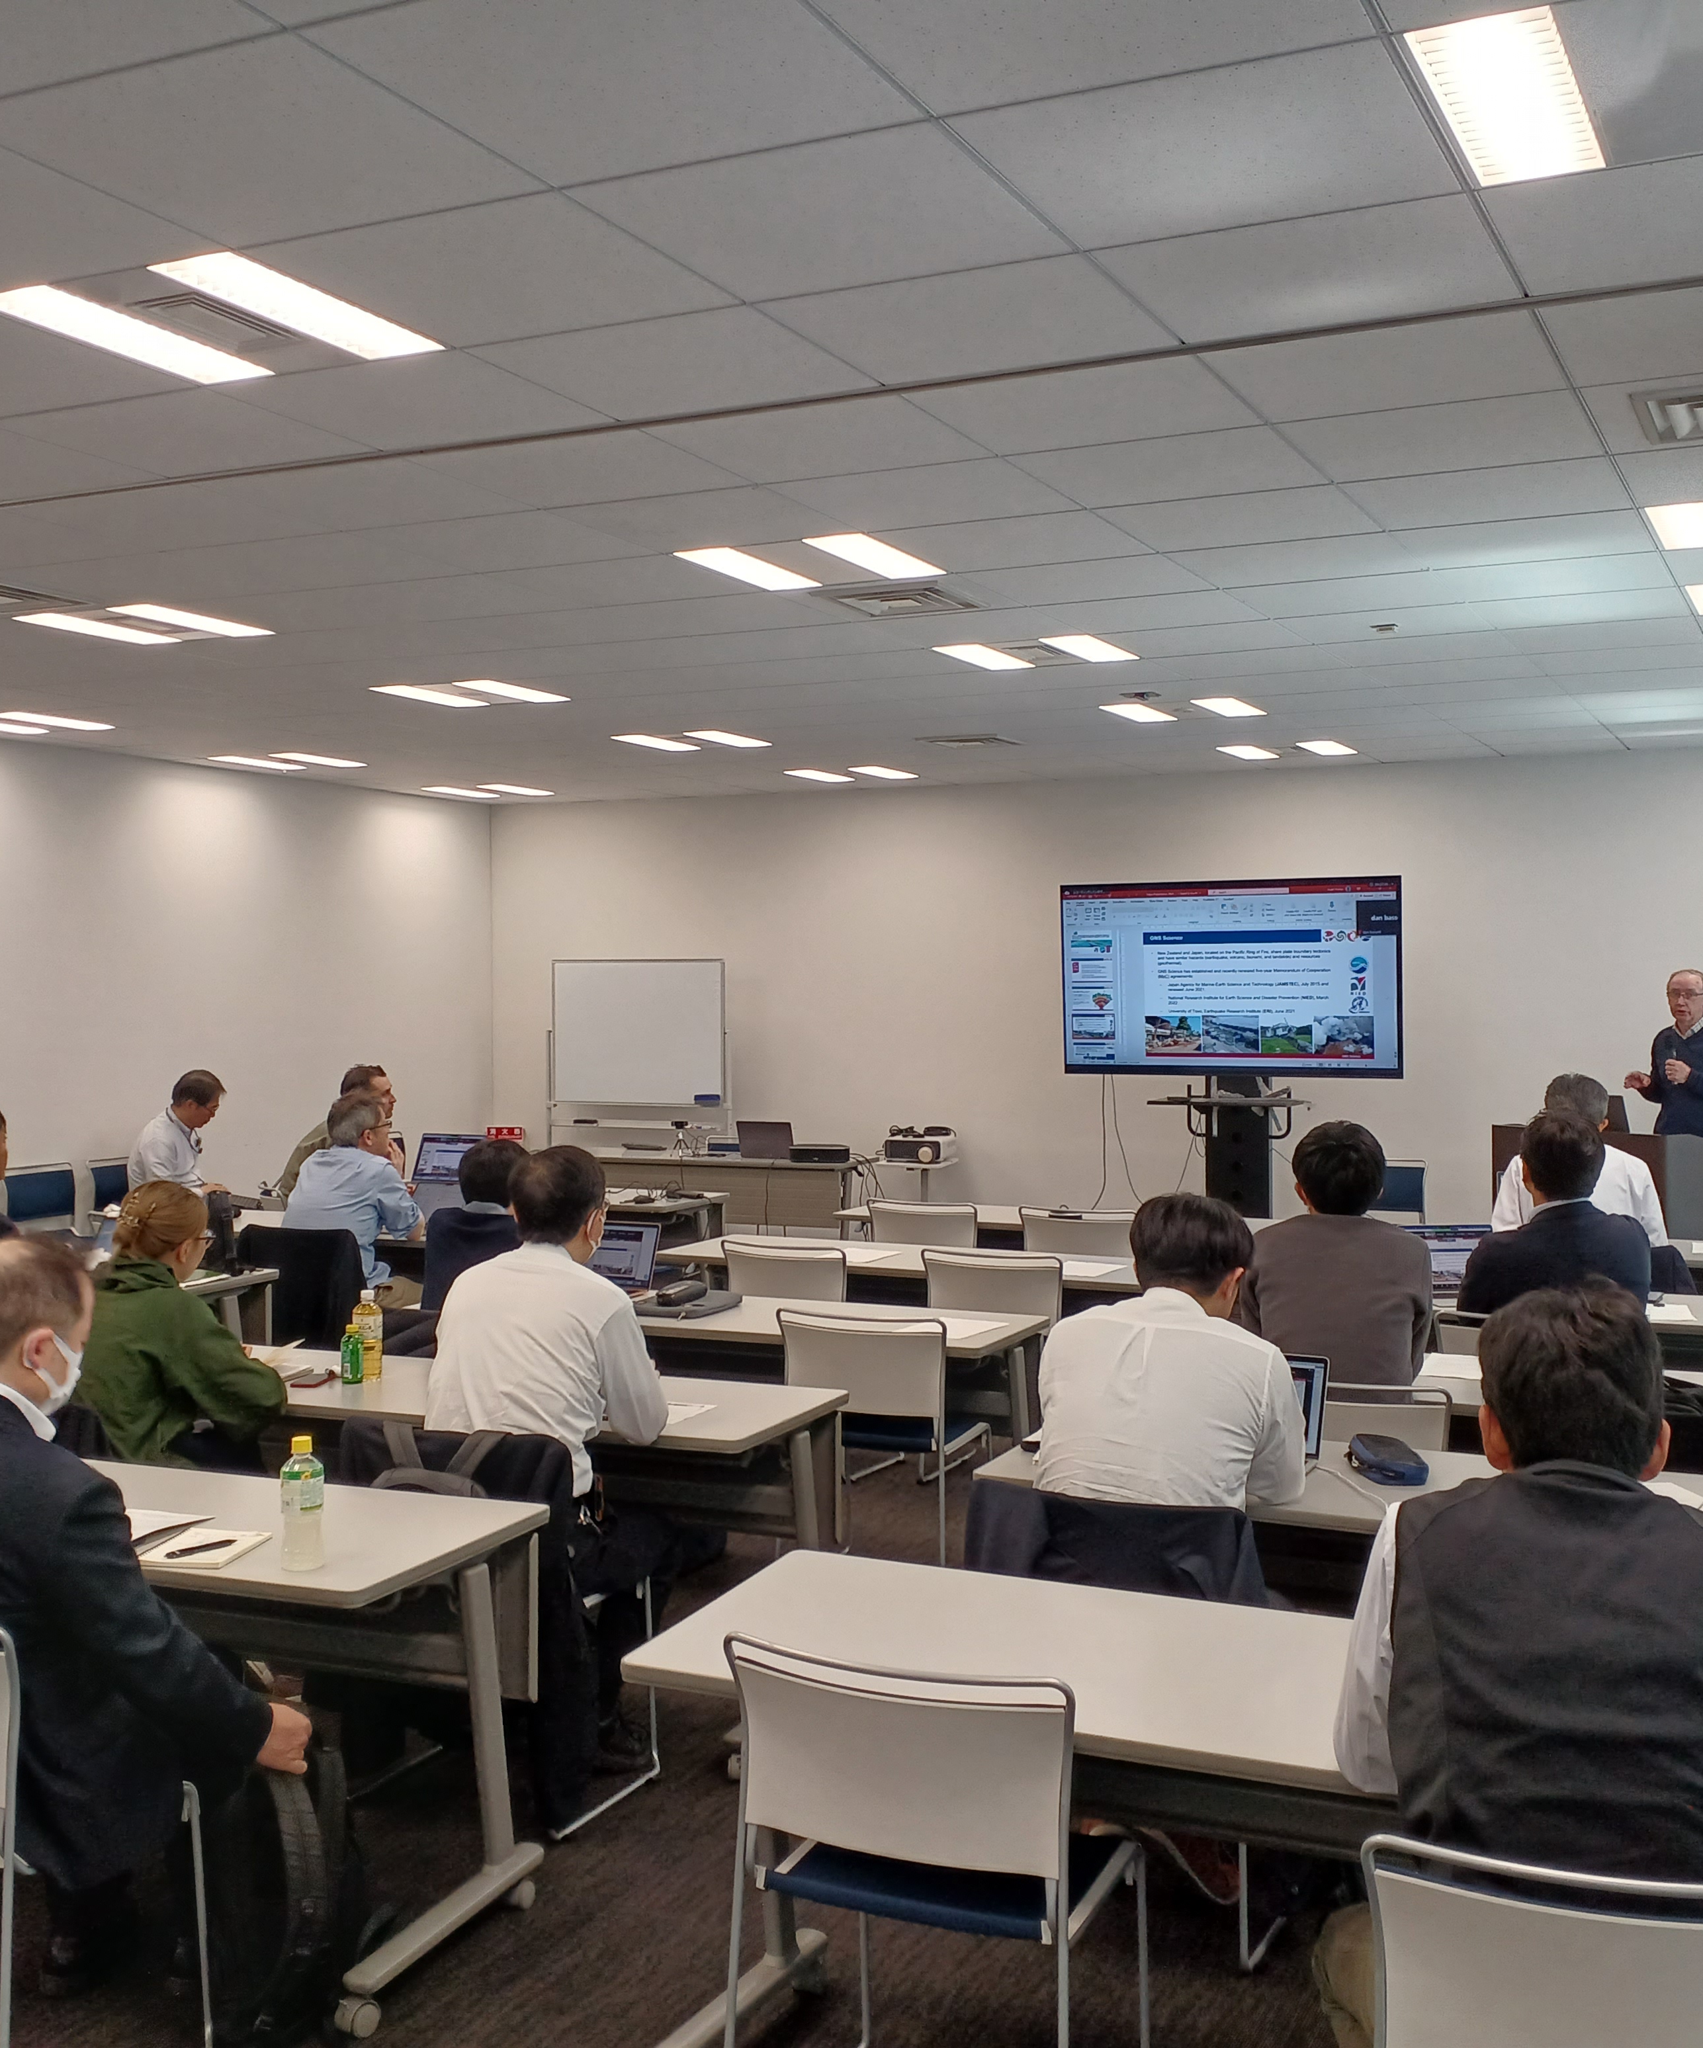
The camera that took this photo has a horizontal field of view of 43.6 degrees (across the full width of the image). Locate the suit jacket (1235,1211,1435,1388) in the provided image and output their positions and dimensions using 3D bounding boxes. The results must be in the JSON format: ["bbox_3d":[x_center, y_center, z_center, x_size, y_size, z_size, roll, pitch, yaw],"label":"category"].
[{"bbox_3d":[1.074,0.705,4.737,0.450,0.580,0.340,0,1,26],"label":"suit jacket"}]

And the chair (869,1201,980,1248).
[{"bbox_3d":[0.373,1.101,8.552,0.490,0.765,0.490,0,1,26],"label":"chair"}]

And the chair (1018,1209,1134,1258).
[{"bbox_3d":[0.959,1.104,8.308,0.490,0.765,0.490,0,1,26],"label":"chair"}]

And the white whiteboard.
[{"bbox_3d":[-1.305,0.052,13.033,1.230,0.905,0.050,0,1,26],"label":"white whiteboard"}]

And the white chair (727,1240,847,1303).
[{"bbox_3d":[-0.110,1.121,6.987,0.480,0.800,0.530,0,1,26],"label":"white chair"}]

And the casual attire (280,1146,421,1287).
[{"bbox_3d":[-1.742,0.709,7.694,0.500,0.560,0.550,1,1,41],"label":"casual attire"}]

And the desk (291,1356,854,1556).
[{"bbox_3d":[-0.917,1.196,4.934,1.800,0.720,0.610,0,1,24],"label":"desk"}]

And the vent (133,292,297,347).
[{"bbox_3d":[-1.222,-1.344,4.086,0.200,0.040,0.340,1,1,26],"label":"vent"}]

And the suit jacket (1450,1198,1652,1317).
[{"bbox_3d":[1.878,0.792,5.695,0.510,0.660,0.460,0,1,26],"label":"suit jacket"}]

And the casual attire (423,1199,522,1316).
[{"bbox_3d":[-0.959,0.802,5.782,0.500,0.680,0.460,0,1,26],"label":"casual attire"}]

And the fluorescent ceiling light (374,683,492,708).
[{"bbox_3d":[-1.838,-1.429,9.292,0.195,0.060,0.635,1,1,26],"label":"fluorescent ceiling light"}]

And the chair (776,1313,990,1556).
[{"bbox_3d":[0.103,1.147,5.743,0.490,0.765,0.490,0,1,21],"label":"chair"}]

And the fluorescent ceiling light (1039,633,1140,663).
[{"bbox_3d":[0.860,-1.340,7.594,0.185,0.040,0.575,0,1,26],"label":"fluorescent ceiling light"}]

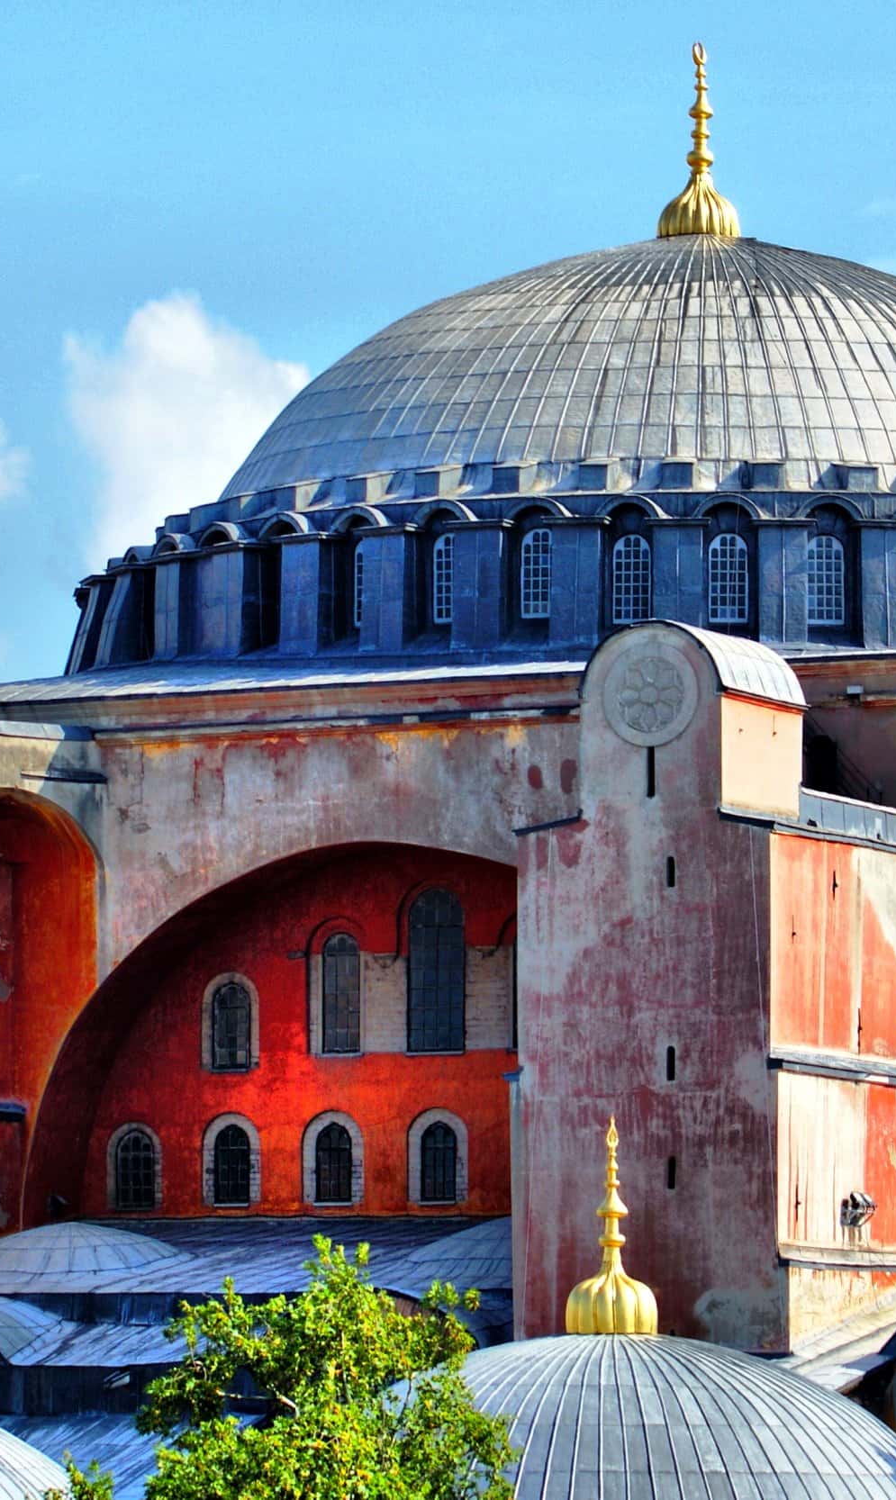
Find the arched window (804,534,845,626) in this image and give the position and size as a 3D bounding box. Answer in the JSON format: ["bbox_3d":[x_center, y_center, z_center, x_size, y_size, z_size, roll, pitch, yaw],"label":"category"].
[{"bbox_3d":[10.228,-4.607,189.606,1.130,2.470,0.300,1,-6,-9],"label":"arched window"}]

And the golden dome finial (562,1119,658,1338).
[{"bbox_3d":[2.936,8.509,125.000,1.650,3.900,1.650,0,-7,0],"label":"golden dome finial"}]

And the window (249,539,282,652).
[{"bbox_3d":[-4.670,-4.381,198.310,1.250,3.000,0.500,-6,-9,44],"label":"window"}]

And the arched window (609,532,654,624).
[{"bbox_3d":[4.964,-4.605,189.559,1.130,2.470,0.300,-1,-6,8],"label":"arched window"}]

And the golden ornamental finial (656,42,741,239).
[{"bbox_3d":[7.641,-18.508,212.764,2.500,6.000,2.500,0,-7,0],"label":"golden ornamental finial"}]

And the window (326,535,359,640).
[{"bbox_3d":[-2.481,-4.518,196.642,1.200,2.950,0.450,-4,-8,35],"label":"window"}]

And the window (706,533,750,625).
[{"bbox_3d":[7.616,-4.601,189.378,1.130,2.470,0.300,0,-6,-1],"label":"window"}]

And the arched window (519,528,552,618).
[{"bbox_3d":[2.573,-4.841,194.700,1.100,2.500,0.350,-2,-7,17],"label":"arched window"}]

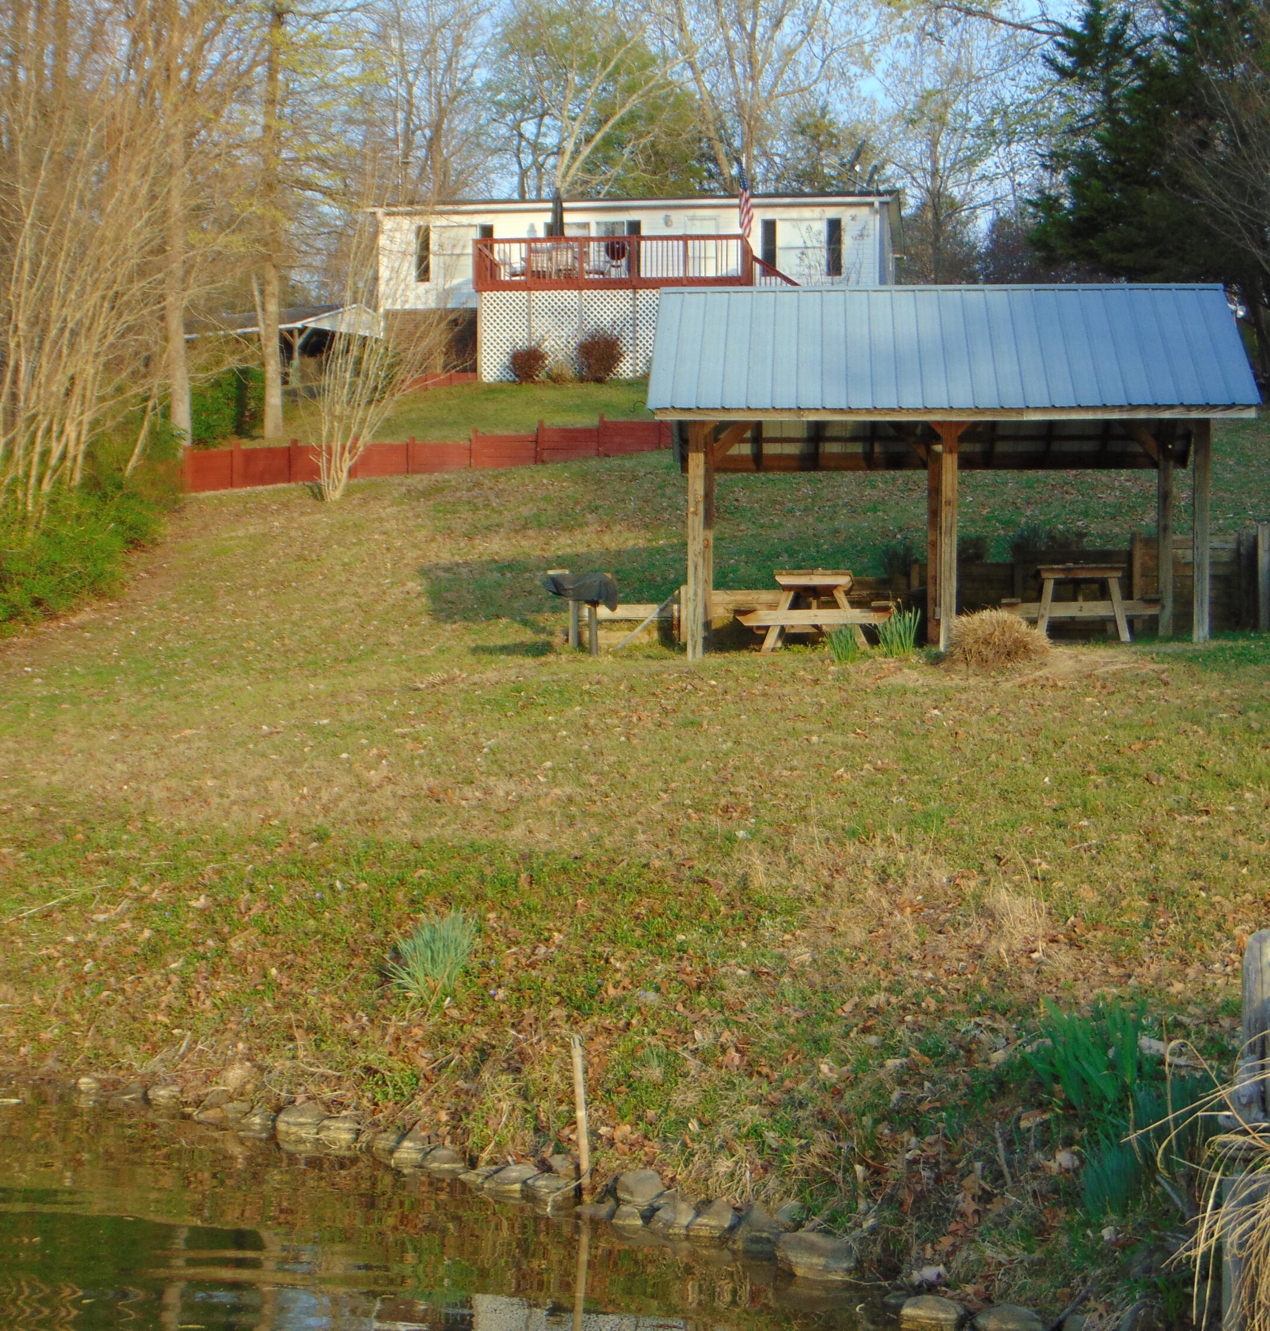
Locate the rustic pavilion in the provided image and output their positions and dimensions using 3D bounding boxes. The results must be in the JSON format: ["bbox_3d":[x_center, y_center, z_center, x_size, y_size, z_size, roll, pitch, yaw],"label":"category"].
[{"bbox_3d":[3.033,-1.893,30.433,5.540,3.740,5.100,0,-2,3],"label":"rustic pavilion"}]

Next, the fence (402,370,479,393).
[{"bbox_3d":[-4.610,-6.727,72.800,1.850,0.550,0.150,0,-2,7],"label":"fence"}]

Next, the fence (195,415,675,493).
[{"bbox_3d":[-3.849,-3.926,57.500,9.300,1.420,0.200,0,-2,5],"label":"fence"}]

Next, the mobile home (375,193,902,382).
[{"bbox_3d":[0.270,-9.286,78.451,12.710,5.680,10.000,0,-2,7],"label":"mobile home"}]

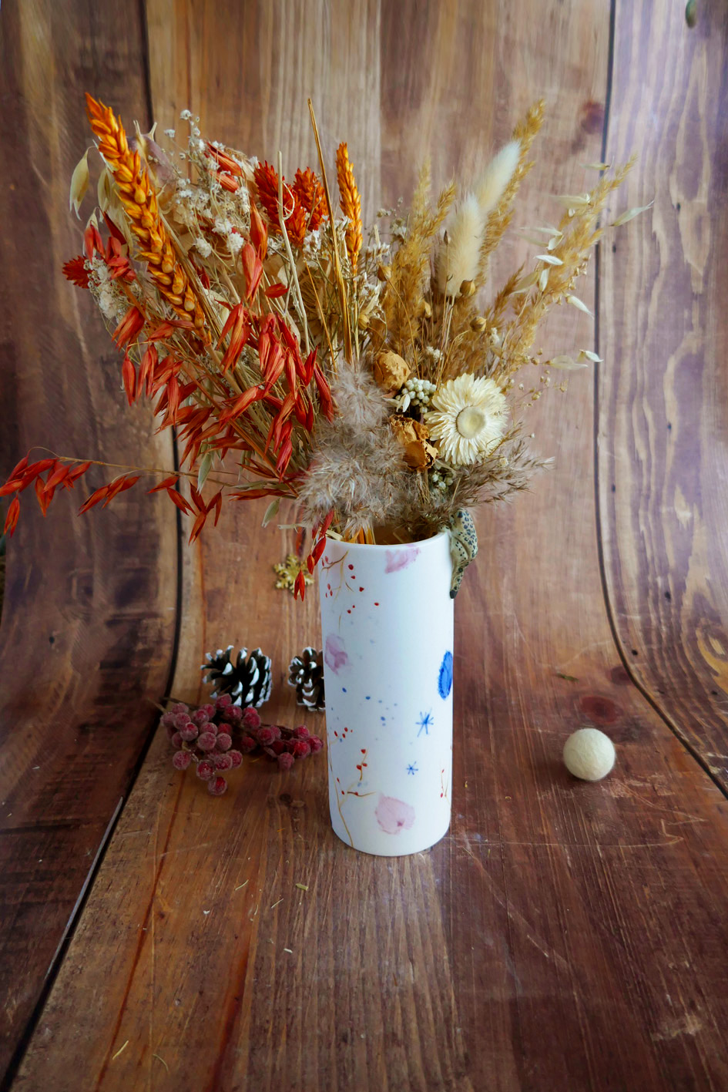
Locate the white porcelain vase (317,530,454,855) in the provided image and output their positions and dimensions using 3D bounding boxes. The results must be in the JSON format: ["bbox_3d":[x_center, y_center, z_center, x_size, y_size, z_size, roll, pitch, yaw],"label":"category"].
[{"bbox_3d":[0.014,0.078,0.440,0.074,0.188,0.074,-3,19,-3],"label":"white porcelain vase"}]

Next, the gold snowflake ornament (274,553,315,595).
[{"bbox_3d":[-0.063,0.025,0.671,0.035,0.037,0.006,-2,-15,1],"label":"gold snowflake ornament"}]

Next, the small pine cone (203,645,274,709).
[{"bbox_3d":[-0.099,0.103,0.590,0.056,0.049,0.051,-3,19,-3],"label":"small pine cone"}]

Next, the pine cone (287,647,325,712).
[{"bbox_3d":[-0.034,0.103,0.585,0.052,0.049,0.052,-3,19,-3],"label":"pine cone"}]

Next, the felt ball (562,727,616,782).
[{"bbox_3d":[0.147,0.136,0.495,0.033,0.033,0.033,-2,19,1],"label":"felt ball"}]

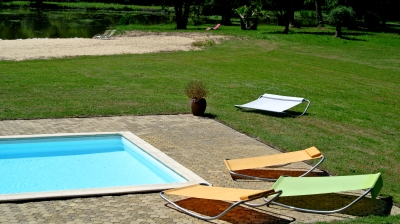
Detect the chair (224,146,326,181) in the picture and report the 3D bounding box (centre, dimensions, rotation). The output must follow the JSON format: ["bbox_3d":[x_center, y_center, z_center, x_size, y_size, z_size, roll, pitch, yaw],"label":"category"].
[{"bbox_3d":[1.516,1.050,18.479,1.917,0.513,1.022,1,10,-4],"label":"chair"}]

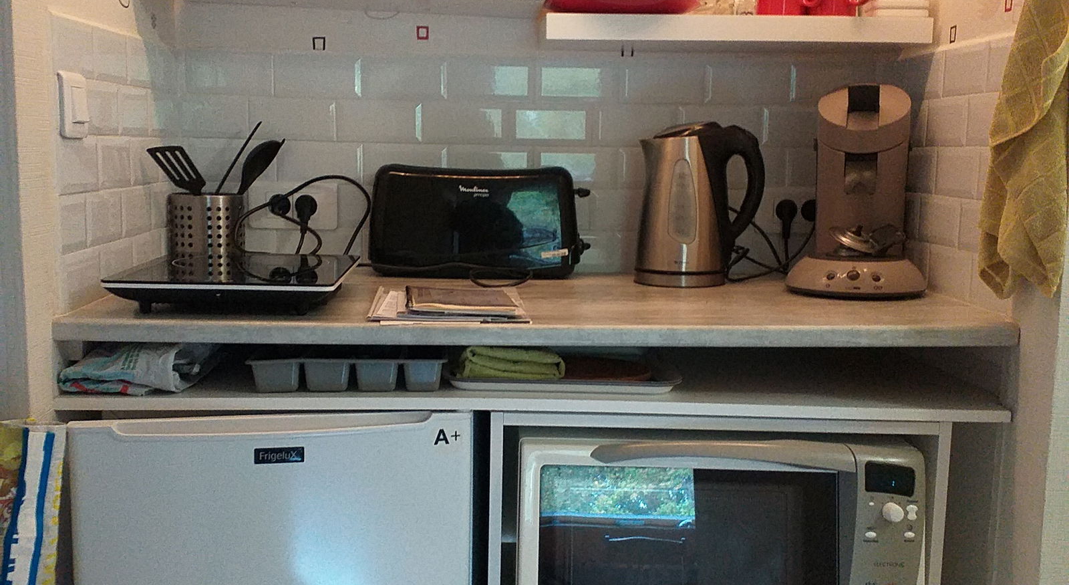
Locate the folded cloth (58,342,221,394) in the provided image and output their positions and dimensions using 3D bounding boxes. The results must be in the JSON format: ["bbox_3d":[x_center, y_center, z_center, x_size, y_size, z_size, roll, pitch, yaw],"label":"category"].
[{"bbox_3d":[-0.535,0.082,1.492,0.160,0.067,0.250,0,7,-3],"label":"folded cloth"}]

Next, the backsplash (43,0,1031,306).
[{"bbox_3d":[0.016,-0.193,1.638,1.252,0.380,0.552,0,7,-3],"label":"backsplash"}]

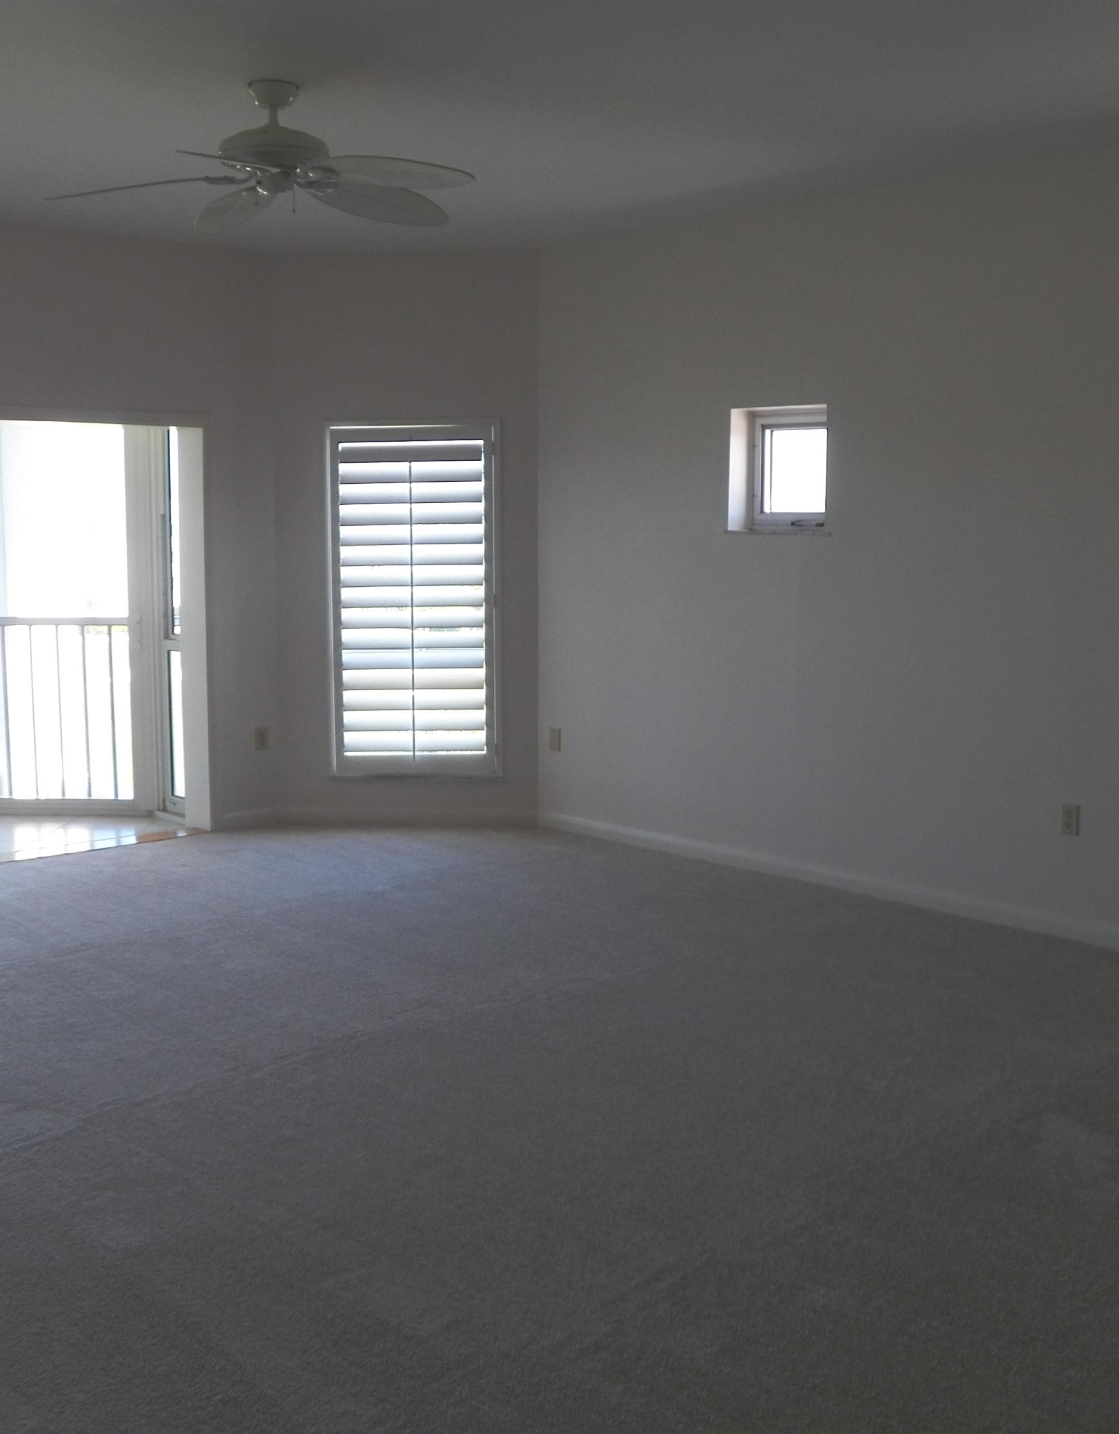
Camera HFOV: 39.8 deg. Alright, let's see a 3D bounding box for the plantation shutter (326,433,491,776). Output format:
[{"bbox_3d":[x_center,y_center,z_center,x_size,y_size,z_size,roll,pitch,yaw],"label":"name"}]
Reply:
[{"bbox_3d":[-0.701,-0.558,7.507,0.790,1.690,0.070,0,8,0],"label":"plantation shutter"}]

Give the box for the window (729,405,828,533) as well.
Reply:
[{"bbox_3d":[0.958,-1.032,6.463,0.150,0.520,0.510,-7,11,-44],"label":"window"}]

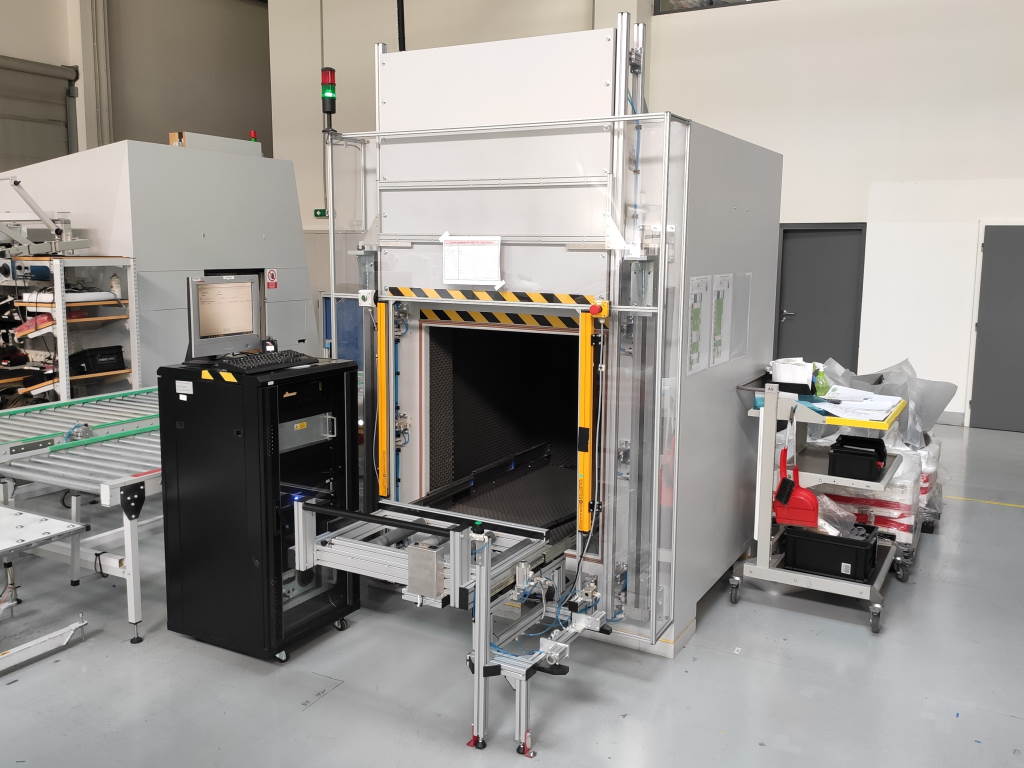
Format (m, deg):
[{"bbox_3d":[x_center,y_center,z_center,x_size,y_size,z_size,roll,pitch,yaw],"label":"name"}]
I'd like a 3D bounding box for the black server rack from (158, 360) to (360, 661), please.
[{"bbox_3d":[-1.127,0.528,3.502,0.600,1.236,0.600,5,9,28],"label":"black server rack"}]

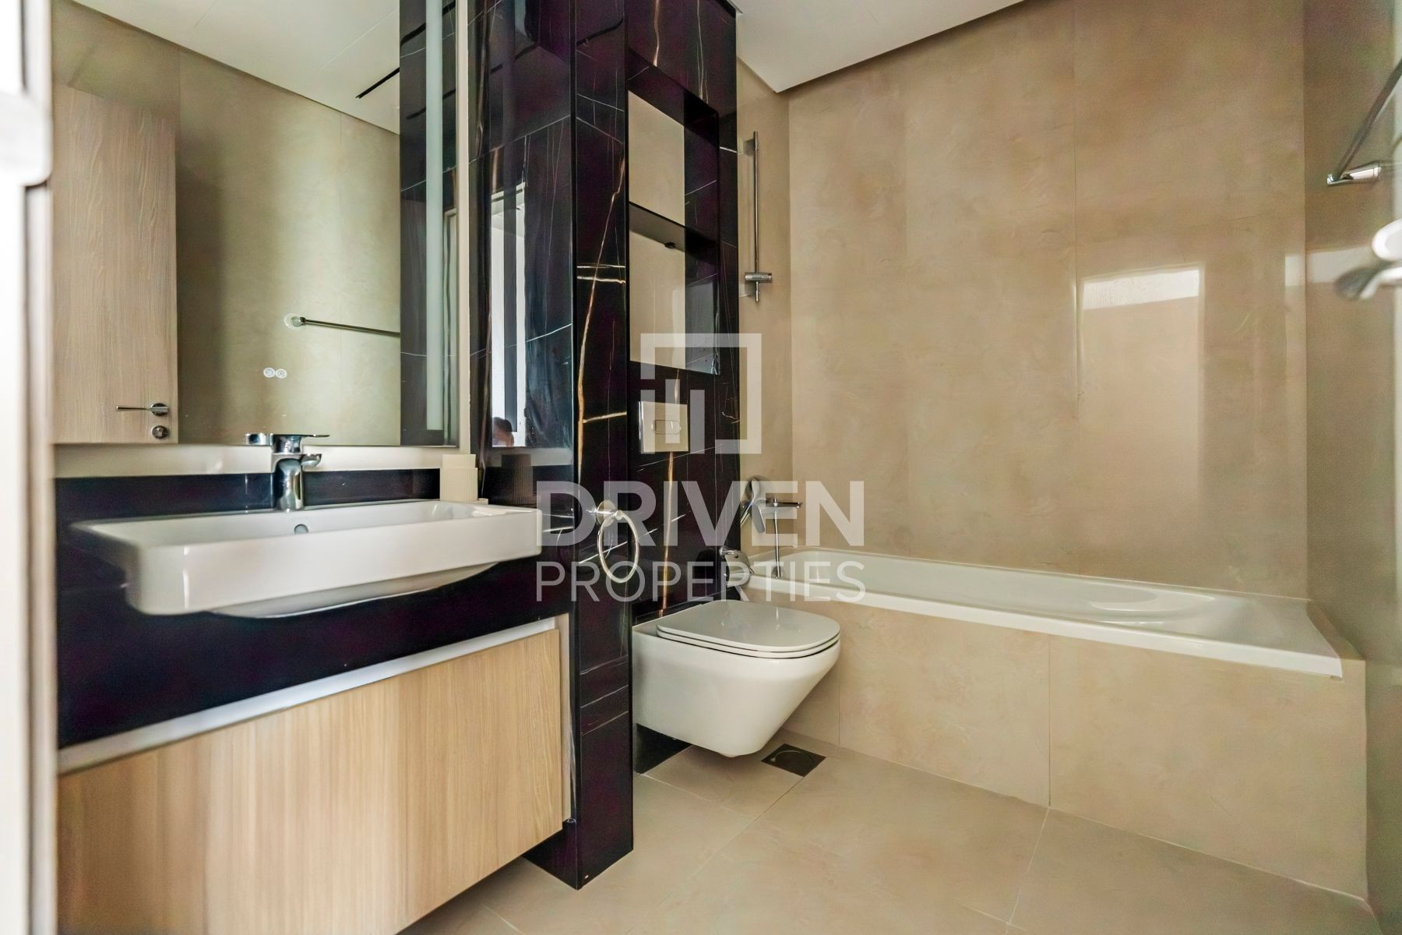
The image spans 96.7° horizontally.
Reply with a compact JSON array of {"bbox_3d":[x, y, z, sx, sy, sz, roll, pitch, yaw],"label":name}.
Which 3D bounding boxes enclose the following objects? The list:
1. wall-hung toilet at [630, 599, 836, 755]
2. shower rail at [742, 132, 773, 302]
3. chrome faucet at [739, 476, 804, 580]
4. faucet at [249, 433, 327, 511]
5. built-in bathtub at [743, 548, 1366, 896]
[{"bbox_3d":[0.120,0.588,1.781,0.535,0.310,0.370,1,1,36],"label":"wall-hung toilet"},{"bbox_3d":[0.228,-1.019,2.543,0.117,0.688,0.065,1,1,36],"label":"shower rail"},{"bbox_3d":[0.284,0.247,2.569,0.222,0.425,0.255,0,1,37],"label":"chrome faucet"},{"bbox_3d":[-0.721,0.010,1.120,0.155,0.140,0.052,1,1,36],"label":"faucet"},{"bbox_3d":[0.918,0.651,2.139,1.758,0.513,0.747,0,1,37],"label":"built-in bathtub"}]

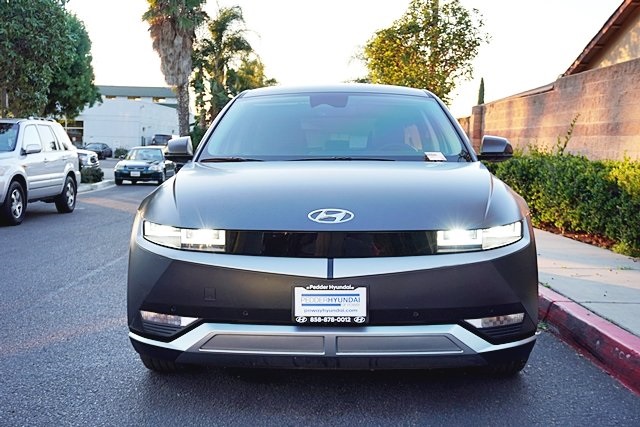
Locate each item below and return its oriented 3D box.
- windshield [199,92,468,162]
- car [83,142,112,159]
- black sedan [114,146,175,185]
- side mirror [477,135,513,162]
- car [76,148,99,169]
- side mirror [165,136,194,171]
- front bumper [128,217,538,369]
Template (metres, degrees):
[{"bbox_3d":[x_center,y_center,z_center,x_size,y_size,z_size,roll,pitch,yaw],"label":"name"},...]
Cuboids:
[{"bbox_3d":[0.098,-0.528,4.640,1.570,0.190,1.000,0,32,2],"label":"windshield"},{"bbox_3d":[-19.750,-5.560,67.000,1.850,1.450,4.750,0,5,-2],"label":"car"},{"bbox_3d":[-6.290,-1.780,27.600,1.705,1.385,4.440,0,5,-4],"label":"black sedan"},{"bbox_3d":[1.064,-0.392,4.540,0.225,0.165,0.180,0,5,2],"label":"side mirror"},{"bbox_3d":[-13.000,-2.950,37.800,4.600,1.550,1.820,5,7,42],"label":"car"},{"bbox_3d":[-0.868,-0.390,4.610,0.220,0.165,0.180,0,5,2],"label":"side mirror"},{"bbox_3d":[0.056,0.323,3.290,1.870,0.600,0.500,0,5,2],"label":"front bumper"}]

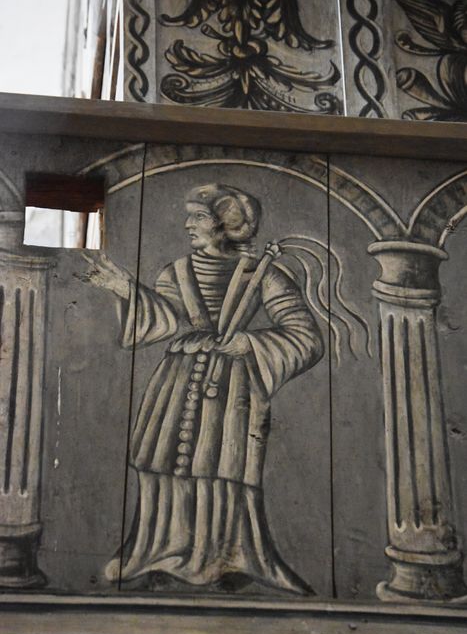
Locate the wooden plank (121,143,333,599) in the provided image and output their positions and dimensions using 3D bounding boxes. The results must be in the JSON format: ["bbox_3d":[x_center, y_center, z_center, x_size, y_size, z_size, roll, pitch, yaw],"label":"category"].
[{"bbox_3d":[-0.007,0.080,4.023,0.347,0.880,0.035,3,-31,-6],"label":"wooden plank"}]

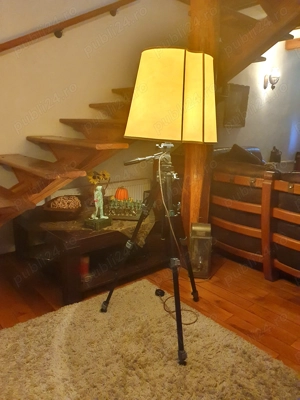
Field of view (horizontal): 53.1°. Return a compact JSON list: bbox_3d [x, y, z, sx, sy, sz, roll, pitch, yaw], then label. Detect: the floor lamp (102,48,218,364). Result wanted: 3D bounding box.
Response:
[{"bbox_3d":[0.074,0.024,1.573,0.656,1.500,0.589,-3,14,-14],"label":"floor lamp"}]

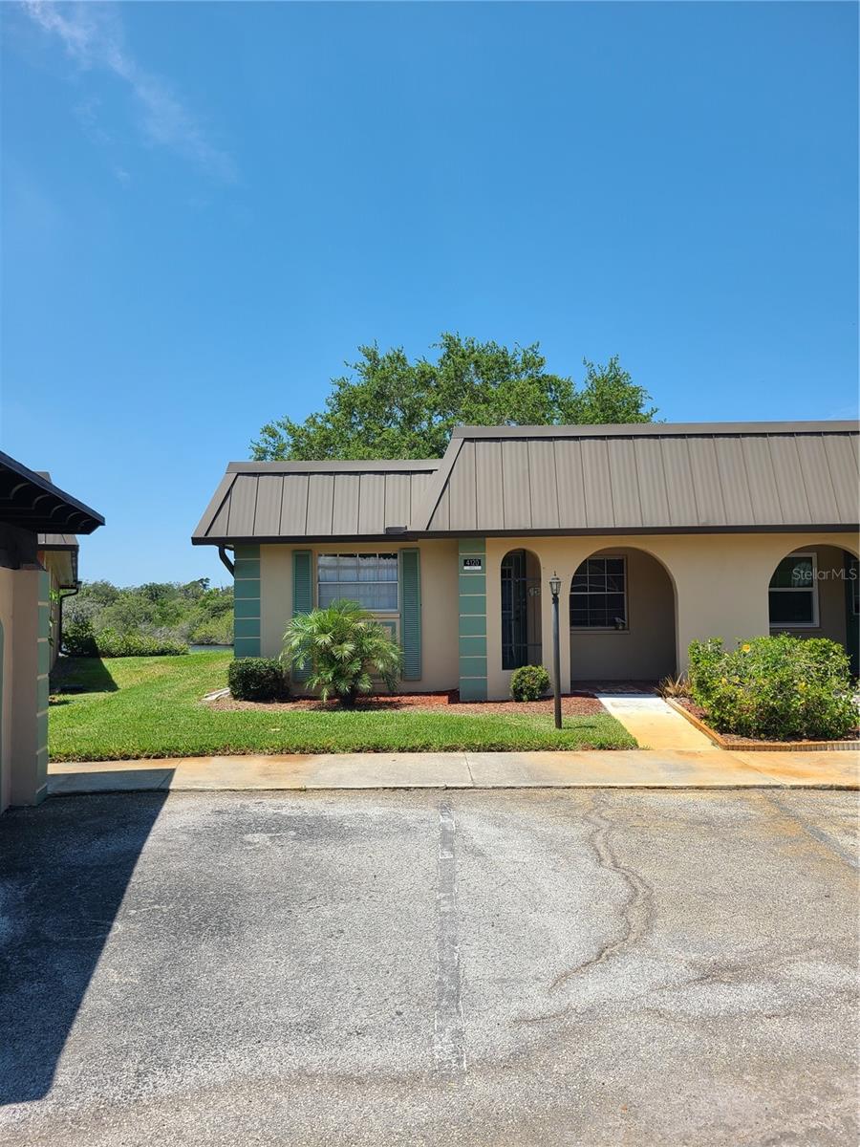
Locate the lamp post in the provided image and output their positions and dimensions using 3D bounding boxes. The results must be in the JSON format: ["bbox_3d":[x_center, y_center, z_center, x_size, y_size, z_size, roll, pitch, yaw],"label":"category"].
[{"bbox_3d":[1.569,0.951,10.650,0.160,1.940,0.160,-1,-2,0],"label":"lamp post"}]

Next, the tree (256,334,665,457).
[{"bbox_3d":[0.800,-2.800,31.000,15.200,11.300,13.500,-1,-2,0],"label":"tree"}]

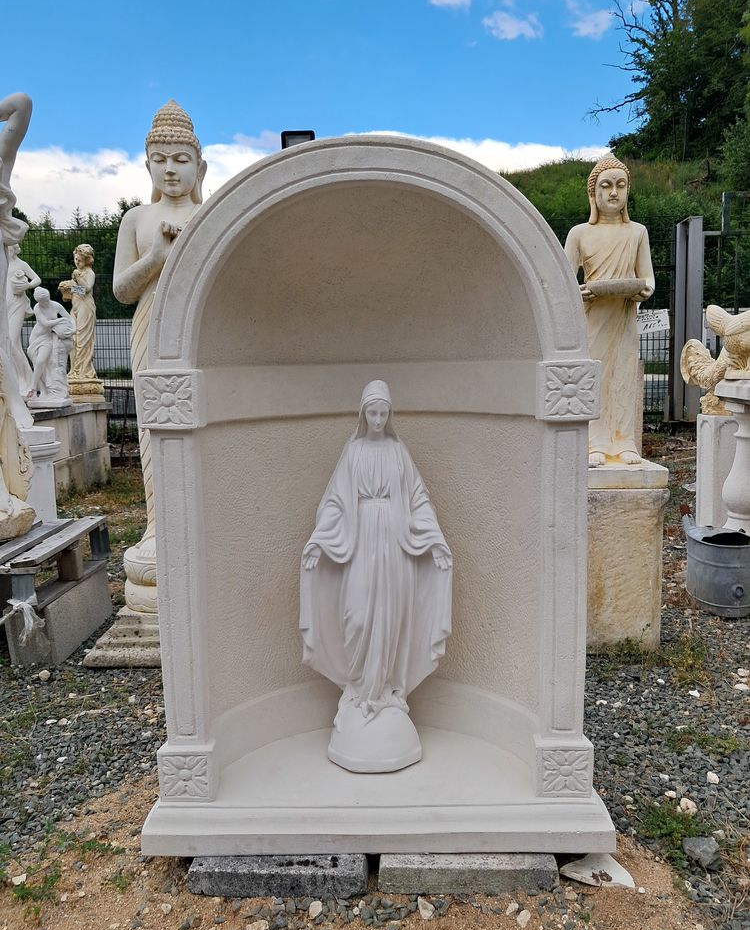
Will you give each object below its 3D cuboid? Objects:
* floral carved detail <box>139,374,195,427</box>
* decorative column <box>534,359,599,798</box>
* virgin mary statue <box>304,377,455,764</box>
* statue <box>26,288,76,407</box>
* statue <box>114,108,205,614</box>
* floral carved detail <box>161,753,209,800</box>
[{"bbox_3d":[-0.359,-0.113,1.360,0.099,0.093,0.035,-1,7,1],"label":"floral carved detail"},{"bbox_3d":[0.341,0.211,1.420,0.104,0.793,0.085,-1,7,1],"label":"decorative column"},{"bbox_3d":[0.006,0.213,1.576,0.307,0.763,0.200,-1,7,0],"label":"virgin mary statue"},{"bbox_3d":[-2.206,-0.798,5.301,0.329,0.800,0.250,-2,7,-6],"label":"statue"},{"bbox_3d":[-0.645,-0.352,2.642,0.420,1.663,0.350,-1,7,3],"label":"statue"},{"bbox_3d":[-0.348,0.571,1.445,0.092,0.090,0.035,-1,7,1],"label":"floral carved detail"}]

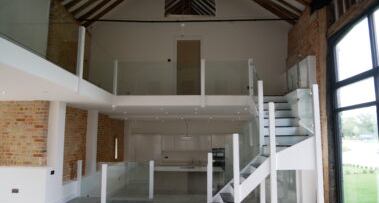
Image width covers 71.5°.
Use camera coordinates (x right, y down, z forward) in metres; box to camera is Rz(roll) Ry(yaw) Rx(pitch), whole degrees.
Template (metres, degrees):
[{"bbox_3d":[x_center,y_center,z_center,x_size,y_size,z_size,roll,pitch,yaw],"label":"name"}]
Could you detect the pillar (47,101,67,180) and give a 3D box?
[{"bbox_3d":[-3.035,0.875,5.992,0.280,1.760,0.400,0,-6,-1],"label":"pillar"}]

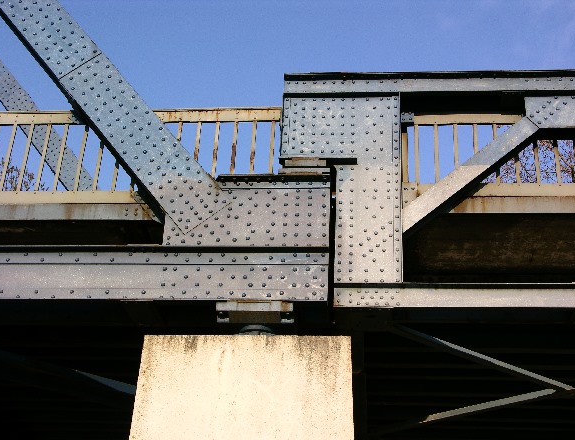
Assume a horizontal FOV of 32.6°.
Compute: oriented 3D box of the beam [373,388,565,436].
[{"bbox_3d":[1.909,2.062,10.638,2.447,0.090,0.090,-23,-38,38],"label":"beam"}]

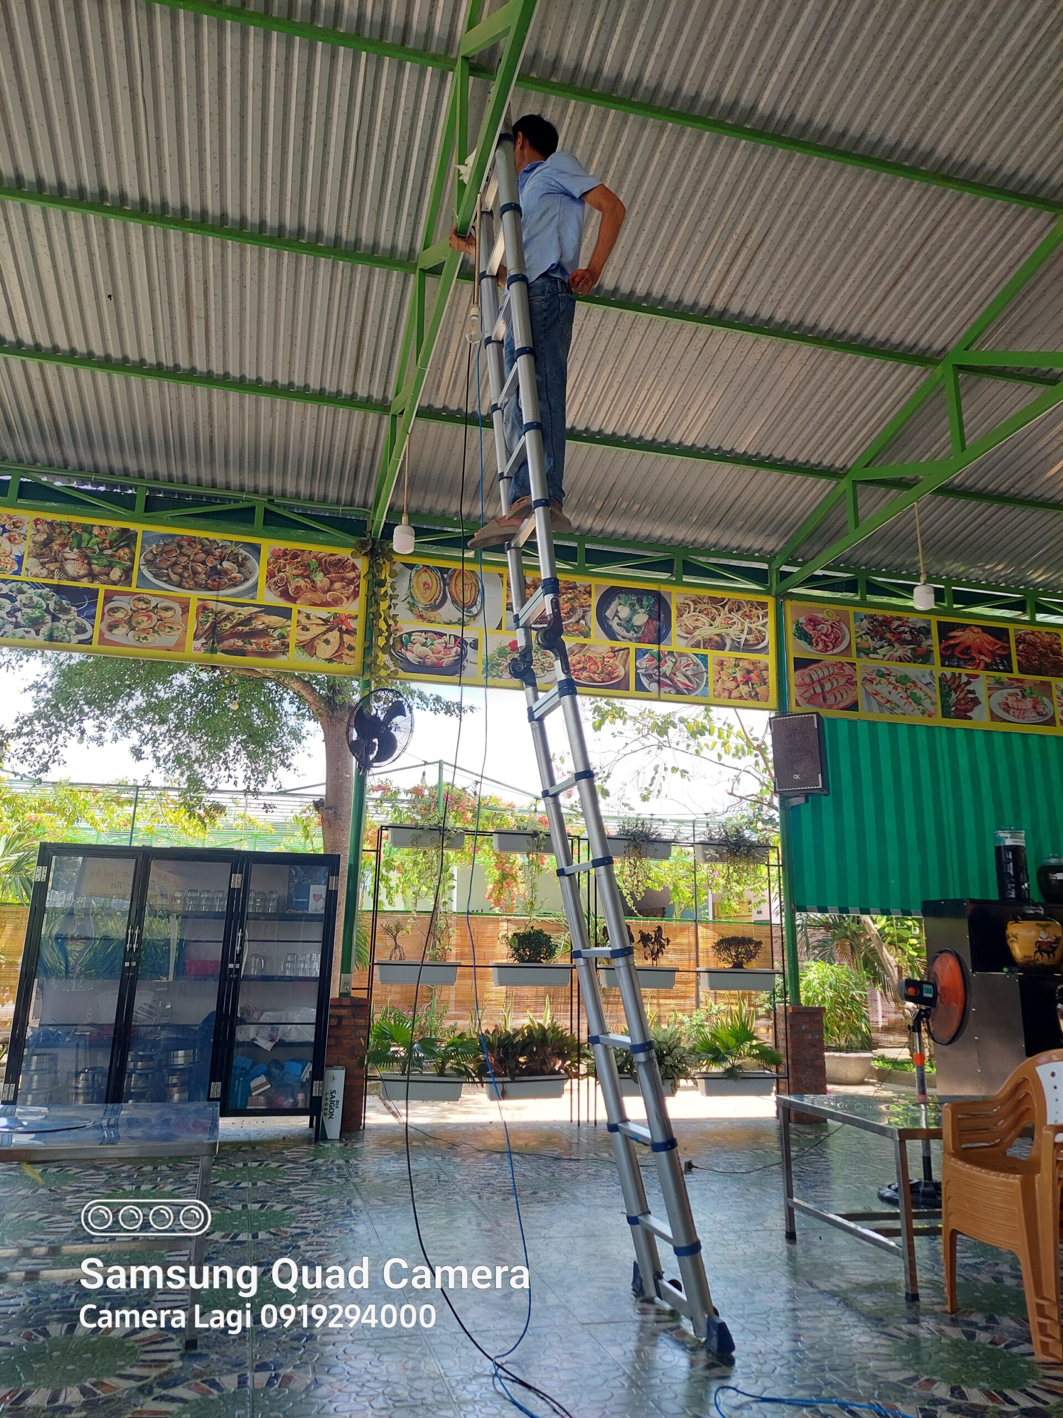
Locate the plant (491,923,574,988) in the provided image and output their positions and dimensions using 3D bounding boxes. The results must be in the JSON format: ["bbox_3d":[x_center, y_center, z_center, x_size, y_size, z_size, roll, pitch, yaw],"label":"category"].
[{"bbox_3d":[-0.003,1.818,7.247,0.585,0.450,0.280,5,-15,-14],"label":"plant"}]

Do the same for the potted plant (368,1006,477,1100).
[{"bbox_3d":[-0.762,2.414,6.891,0.780,0.610,0.450,5,-15,-14],"label":"potted plant"}]

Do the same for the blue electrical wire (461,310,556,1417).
[{"bbox_3d":[-0.067,0.153,3.056,0.299,3.341,0.618,4,-15,-12],"label":"blue electrical wire"}]

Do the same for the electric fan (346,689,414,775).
[{"bbox_3d":[-1.109,0.161,6.959,0.570,0.600,0.330,16,-7,-43],"label":"electric fan"}]

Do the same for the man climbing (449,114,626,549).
[{"bbox_3d":[0.014,-1.534,3.801,0.680,1.746,0.520,4,-15,-12],"label":"man climbing"}]

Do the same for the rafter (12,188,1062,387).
[{"bbox_3d":[0.379,-2.369,5.711,6.280,0.055,0.045,5,-15,-14],"label":"rafter"}]

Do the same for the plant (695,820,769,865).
[{"bbox_3d":[1.614,1.070,7.869,0.570,0.350,0.260,5,-15,-14],"label":"plant"}]

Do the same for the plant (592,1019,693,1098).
[{"bbox_3d":[0.821,2.572,7.267,0.750,0.550,0.420,5,-15,-14],"label":"plant"}]

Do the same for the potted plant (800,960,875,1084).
[{"bbox_3d":[3.132,3.232,10.221,0.840,1.210,0.840,5,-15,-14],"label":"potted plant"}]

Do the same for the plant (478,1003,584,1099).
[{"bbox_3d":[-0.006,2.413,6.931,0.742,0.622,0.420,4,-15,-12],"label":"plant"}]

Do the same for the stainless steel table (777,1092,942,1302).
[{"bbox_3d":[1.721,1.852,3.833,1.200,0.530,0.800,6,-16,-16],"label":"stainless steel table"}]

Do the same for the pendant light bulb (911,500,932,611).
[{"bbox_3d":[2.673,-1.053,6.781,0.130,0.805,0.130,4,-15,-12],"label":"pendant light bulb"}]

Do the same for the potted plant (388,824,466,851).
[{"bbox_3d":[-0.772,0.952,7.168,0.560,0.151,0.200,4,-15,-12],"label":"potted plant"}]

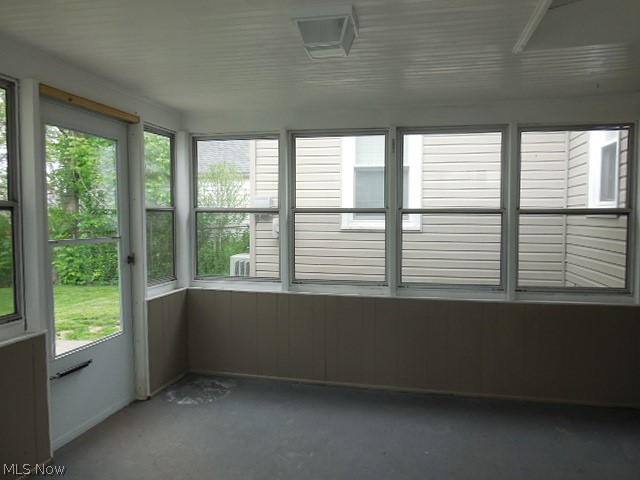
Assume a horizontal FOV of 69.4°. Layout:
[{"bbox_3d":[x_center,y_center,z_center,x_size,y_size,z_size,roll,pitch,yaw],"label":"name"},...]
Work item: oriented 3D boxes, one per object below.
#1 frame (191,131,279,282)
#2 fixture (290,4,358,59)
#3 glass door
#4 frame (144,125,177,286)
[{"bbox_3d":[-0.701,-0.270,3.939,0.799,1.253,0.080,1,3,11],"label":"frame"},{"bbox_3d":[0.030,-0.925,2.091,0.252,0.150,0.245,1,3,11],"label":"fixture"},{"bbox_3d":[-1.488,0.198,2.998,0.050,2.034,0.793,1,3,14],"label":"glass door"},{"bbox_3d":[-1.287,-0.263,3.653,0.080,1.225,0.461,1,3,14],"label":"frame"}]

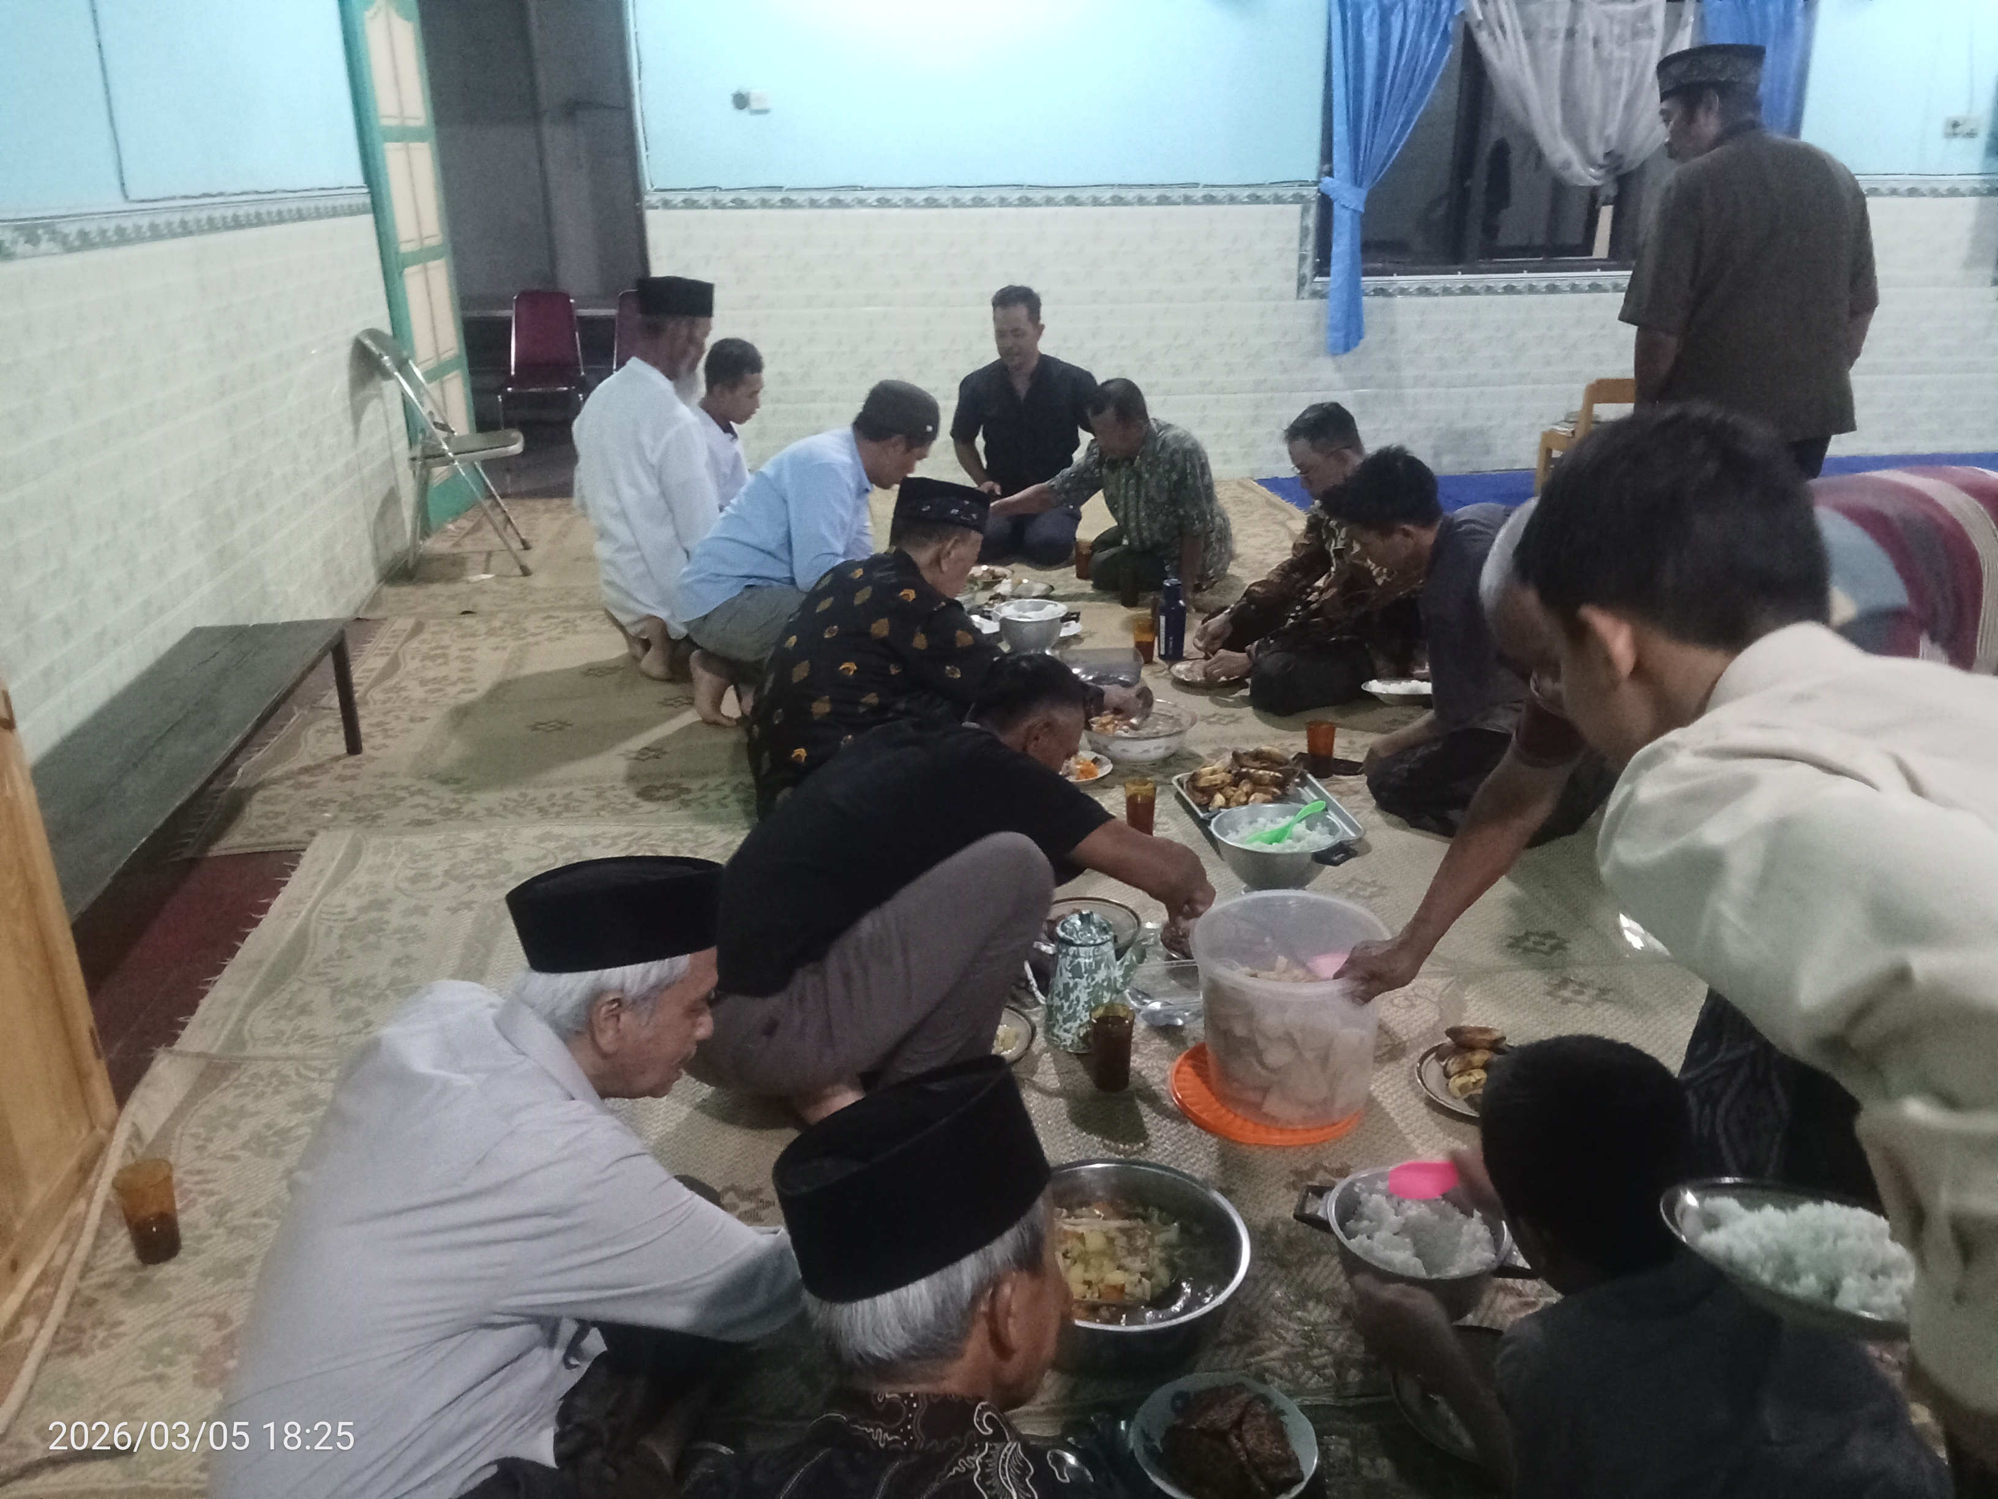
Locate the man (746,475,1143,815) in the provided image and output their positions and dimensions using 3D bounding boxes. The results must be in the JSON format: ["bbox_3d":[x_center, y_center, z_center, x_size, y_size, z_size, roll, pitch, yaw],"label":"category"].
[{"bbox_3d":[-0.126,-0.271,3.591,0.925,0.726,0.577,-8,22,-18],"label":"man"}]

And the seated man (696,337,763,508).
[{"bbox_3d":[-0.763,-0.916,5.119,0.600,0.840,0.550,5,21,15],"label":"seated man"}]

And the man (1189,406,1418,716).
[{"bbox_3d":[0.850,-0.566,4.269,0.780,0.760,0.620,-12,24,-28],"label":"man"}]

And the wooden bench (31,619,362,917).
[{"bbox_3d":[-1.643,0.144,3.035,0.370,0.335,1.640,-3,21,-7],"label":"wooden bench"}]

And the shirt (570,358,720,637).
[{"bbox_3d":[-1.007,-0.729,4.541,0.440,0.780,0.500,-18,27,-39],"label":"shirt"}]

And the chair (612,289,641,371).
[{"bbox_3d":[-1.847,-2.006,8.357,0.477,0.865,0.537,-3,21,-7],"label":"chair"}]

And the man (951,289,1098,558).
[{"bbox_3d":[0.112,-1.224,5.761,0.570,0.950,0.660,2,21,5],"label":"man"}]

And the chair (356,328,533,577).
[{"bbox_3d":[-1.945,-1.094,5.661,0.507,0.835,0.457,-2,21,-4],"label":"chair"}]

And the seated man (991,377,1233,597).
[{"bbox_3d":[0.451,-0.872,5.188,0.616,0.706,0.815,18,28,40],"label":"seated man"}]

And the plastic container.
[{"bbox_3d":[0.452,0.407,2.420,0.308,0.259,0.308,-3,21,-7],"label":"plastic container"}]

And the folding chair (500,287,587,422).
[{"bbox_3d":[-2.263,-1.829,7.744,0.450,0.880,0.530,-3,21,-7],"label":"folding chair"}]

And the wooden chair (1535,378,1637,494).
[{"bbox_3d":[2.406,-1.202,6.240,0.340,0.580,0.330,-3,21,-6],"label":"wooden chair"}]

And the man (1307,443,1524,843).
[{"bbox_3d":[1.032,-0.278,3.481,0.776,0.795,0.616,-1,21,-1],"label":"man"}]

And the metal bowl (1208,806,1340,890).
[{"bbox_3d":[0.559,0.217,3.136,0.260,0.122,0.260,-1,21,0],"label":"metal bowl"}]

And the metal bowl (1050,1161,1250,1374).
[{"bbox_3d":[0.151,0.657,1.955,0.322,0.110,0.322,0,21,0],"label":"metal bowl"}]

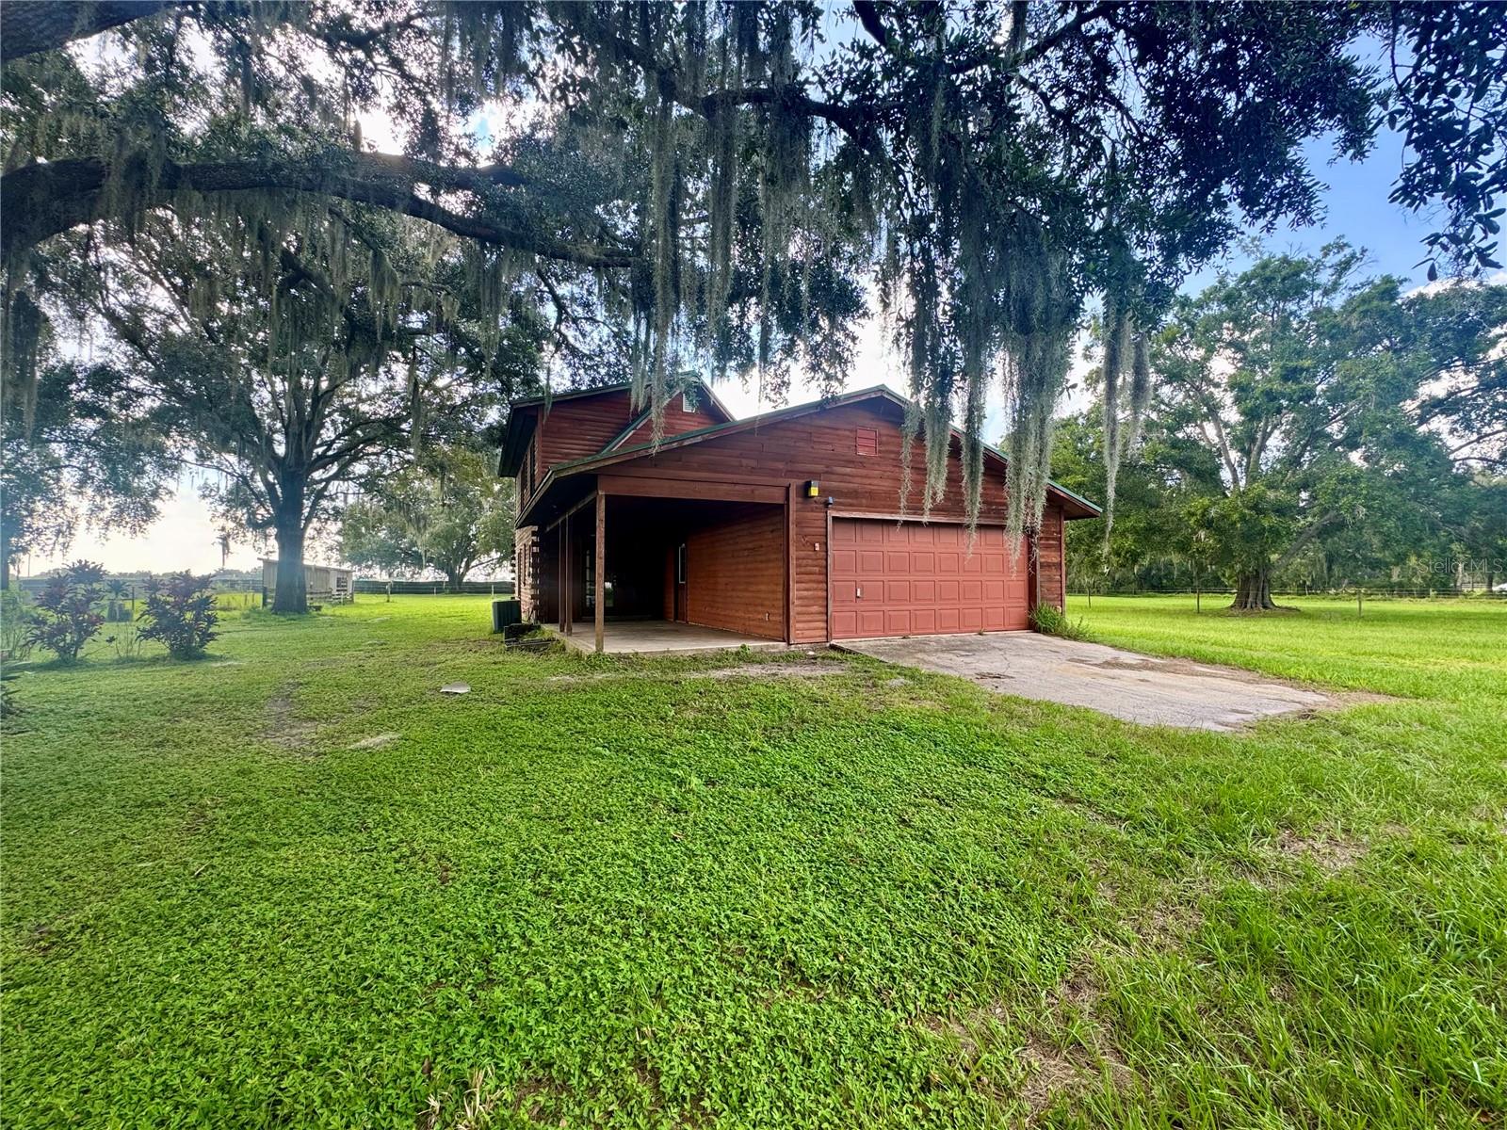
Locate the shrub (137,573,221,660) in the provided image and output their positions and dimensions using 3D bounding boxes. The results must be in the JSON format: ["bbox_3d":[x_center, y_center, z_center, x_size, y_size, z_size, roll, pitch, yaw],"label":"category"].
[{"bbox_3d":[-10.344,0.918,11.006,1.100,1.517,1.080,1,-3,-43],"label":"shrub"}]

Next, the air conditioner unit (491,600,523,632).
[{"bbox_3d":[-5.788,1.196,14.241,0.650,0.750,0.650,1,-2,-25],"label":"air conditioner unit"}]

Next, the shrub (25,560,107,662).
[{"bbox_3d":[-12.082,0.822,10.743,1.050,1.709,1.080,-2,-3,42],"label":"shrub"}]

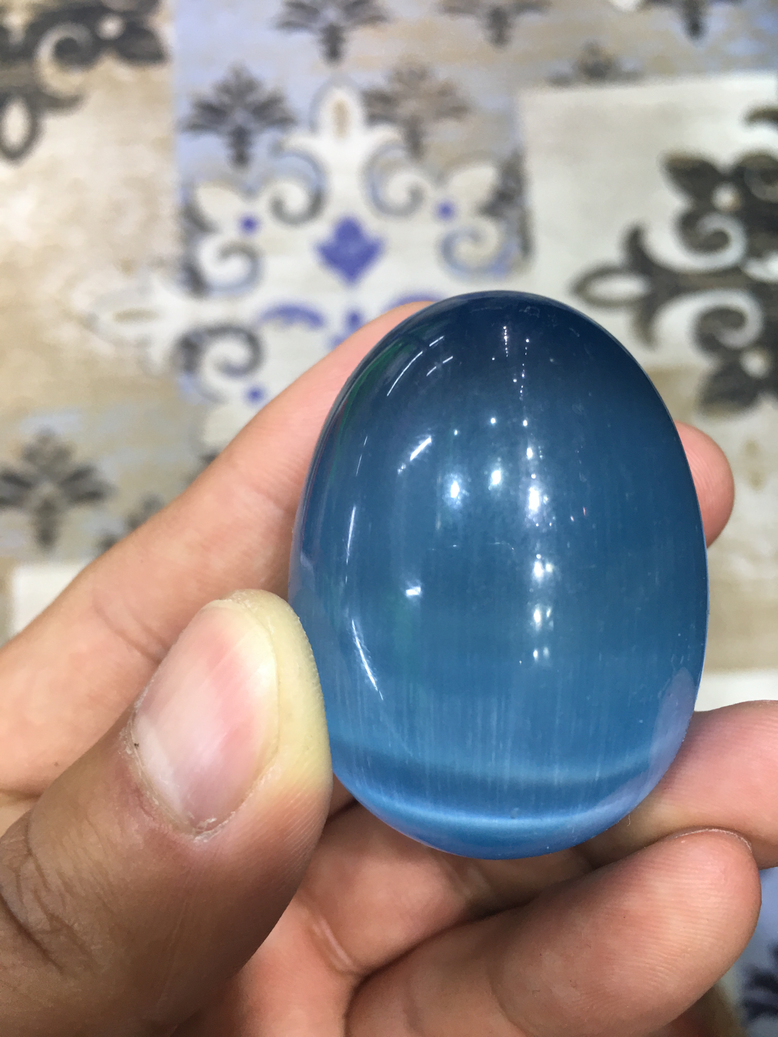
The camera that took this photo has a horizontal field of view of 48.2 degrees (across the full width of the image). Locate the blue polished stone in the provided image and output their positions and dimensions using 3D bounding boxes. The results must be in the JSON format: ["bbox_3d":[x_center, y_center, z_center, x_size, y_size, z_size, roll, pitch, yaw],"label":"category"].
[{"bbox_3d":[0.010,0.005,0.087,0.041,0.041,0.055,1,87,7],"label":"blue polished stone"}]

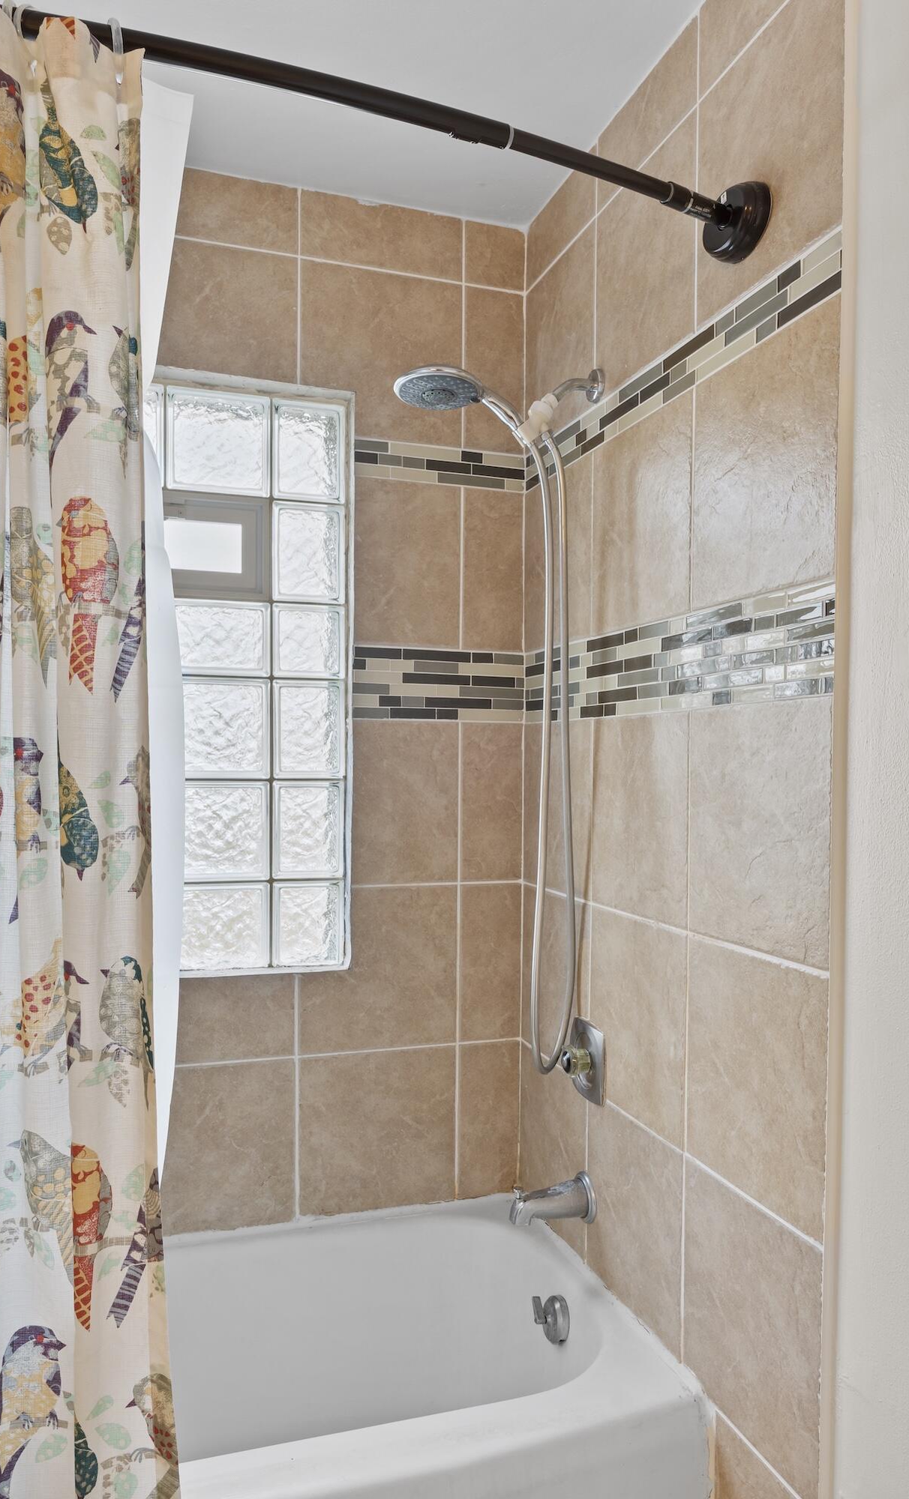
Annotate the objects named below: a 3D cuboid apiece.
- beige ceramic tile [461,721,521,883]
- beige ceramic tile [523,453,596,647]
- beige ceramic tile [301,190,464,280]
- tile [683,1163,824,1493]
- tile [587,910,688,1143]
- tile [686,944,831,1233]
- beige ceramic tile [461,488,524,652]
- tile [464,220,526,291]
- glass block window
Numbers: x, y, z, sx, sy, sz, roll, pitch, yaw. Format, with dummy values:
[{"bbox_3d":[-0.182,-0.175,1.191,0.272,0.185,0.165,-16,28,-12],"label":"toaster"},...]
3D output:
[{"bbox_3d":[0.076,0.113,2.121,0.138,0.332,0.012,1,0,-19],"label":"beige ceramic tile"},{"bbox_3d":[0.213,-0.375,1.980,0.015,0.338,0.312,1,-1,-18],"label":"beige ceramic tile"},{"bbox_3d":[-0.143,-1.046,2.050,0.335,0.132,0.015,1,-1,-18],"label":"beige ceramic tile"},{"bbox_3d":[0.406,0.779,1.359,0.012,0.329,0.313,1,0,-19],"label":"tile"},{"bbox_3d":[0.303,0.443,1.663,0.015,0.326,0.329,1,-1,-18],"label":"tile"},{"bbox_3d":[0.407,0.441,1.354,0.015,0.326,0.317,1,-1,-18],"label":"tile"},{"bbox_3d":[0.081,-0.375,2.115,0.137,0.338,0.015,1,-1,-18],"label":"beige ceramic tile"},{"bbox_3d":[0.088,-1.042,2.128,0.138,0.134,0.012,1,0,-19],"label":"tile"},{"bbox_3d":[-0.570,-0.143,1.950,0.718,1.162,0.090,1,0,-19],"label":"glass block window"}]

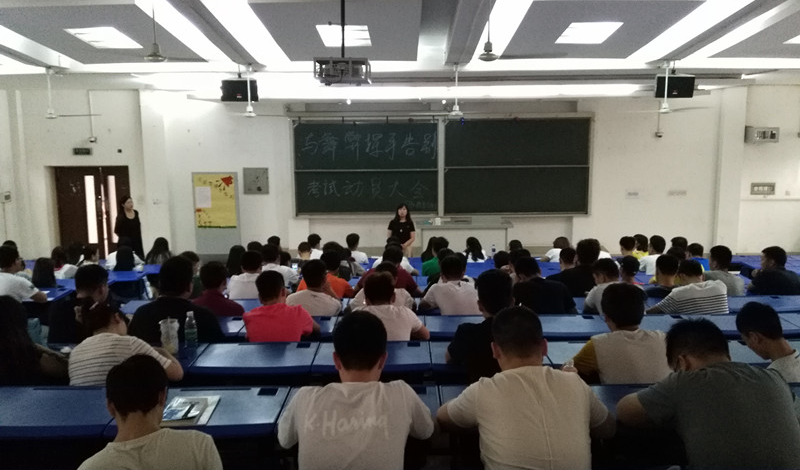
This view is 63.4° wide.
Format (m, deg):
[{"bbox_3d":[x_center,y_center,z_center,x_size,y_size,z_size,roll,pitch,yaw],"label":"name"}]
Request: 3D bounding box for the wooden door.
[{"bbox_3d":[-5.928,-0.285,12.614,1.413,2.100,0.090,0,8,0],"label":"wooden door"}]

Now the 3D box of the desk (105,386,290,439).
[{"bbox_3d":[-0.739,1.015,2.493,0.600,0.750,0.390,0,8,0],"label":"desk"}]

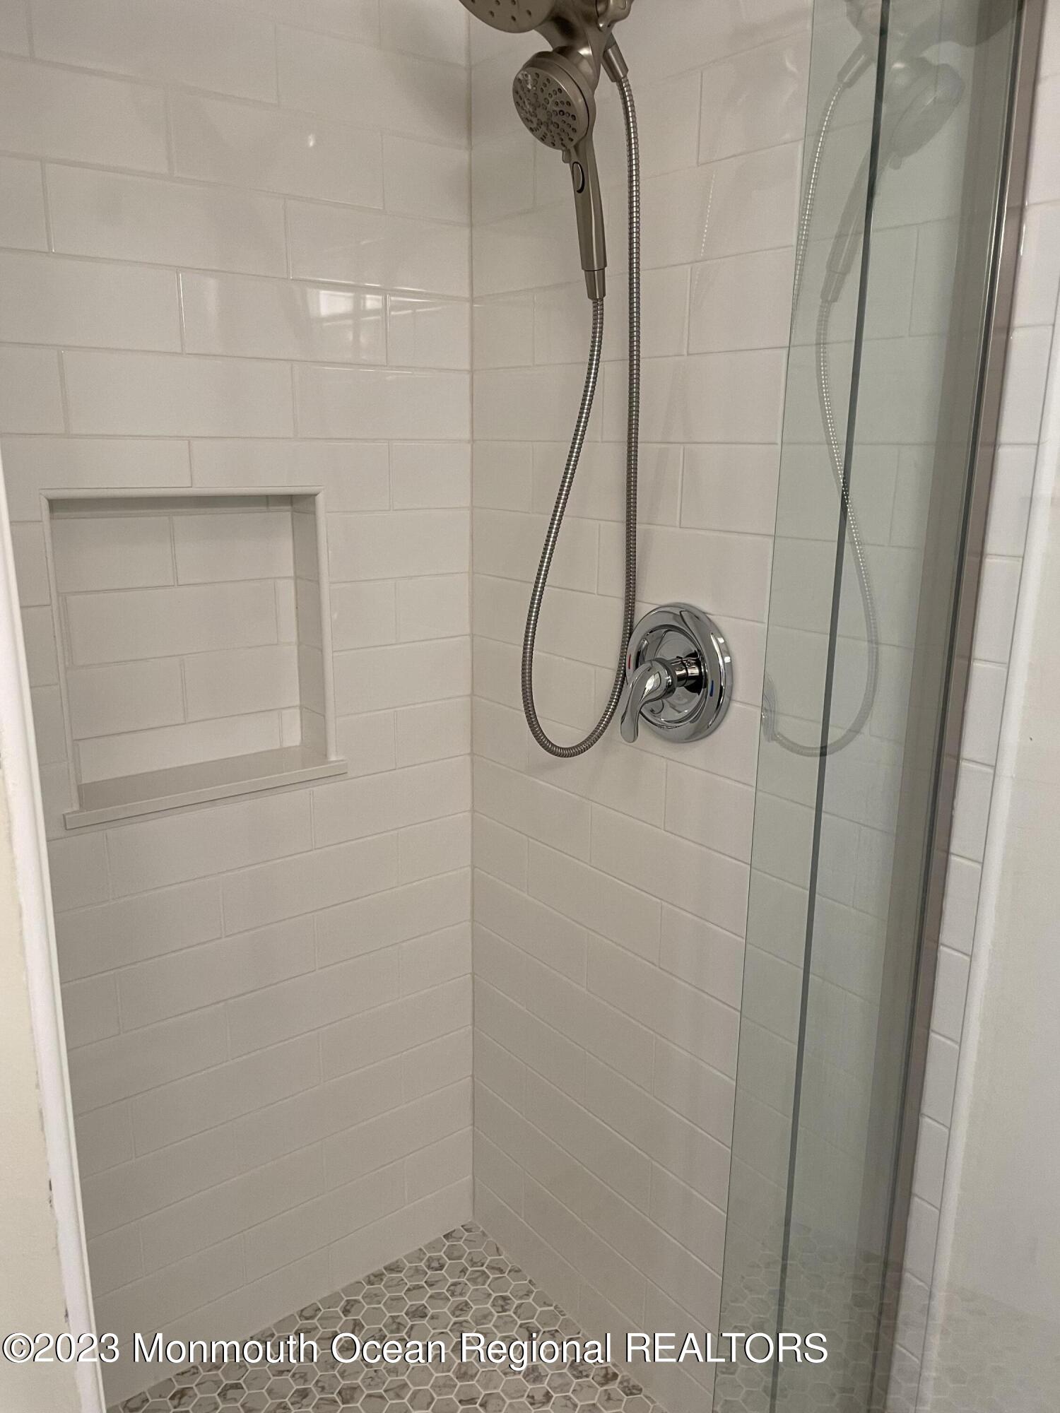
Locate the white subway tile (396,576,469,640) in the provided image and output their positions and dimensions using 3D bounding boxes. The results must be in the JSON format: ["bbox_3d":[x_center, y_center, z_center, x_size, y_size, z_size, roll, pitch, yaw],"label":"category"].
[{"bbox_3d":[-0.155,-0.162,1.699,0.150,0.102,0.009,-10,18,-37],"label":"white subway tile"}]

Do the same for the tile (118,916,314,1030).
[{"bbox_3d":[-0.461,0.395,1.593,0.301,0.100,0.009,-10,18,-37],"label":"tile"}]

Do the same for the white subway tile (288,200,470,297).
[{"bbox_3d":[-0.210,-0.650,1.520,0.298,0.100,0.009,-10,18,-37],"label":"white subway tile"}]

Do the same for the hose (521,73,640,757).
[{"bbox_3d":[0.068,-0.326,1.330,0.147,0.826,0.064,1,14,0],"label":"hose"}]

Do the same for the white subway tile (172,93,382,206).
[{"bbox_3d":[-0.326,-0.724,1.395,0.301,0.101,0.010,-10,18,-37],"label":"white subway tile"}]

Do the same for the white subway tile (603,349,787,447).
[{"bbox_3d":[0.196,-0.378,1.312,0.009,0.100,0.301,-10,18,-37],"label":"white subway tile"}]

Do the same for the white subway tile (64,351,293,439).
[{"bbox_3d":[-0.453,-0.408,1.394,0.303,0.102,0.009,-10,18,-37],"label":"white subway tile"}]

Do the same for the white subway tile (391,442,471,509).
[{"bbox_3d":[-0.152,-0.363,1.648,0.150,0.102,0.009,-10,18,-37],"label":"white subway tile"}]

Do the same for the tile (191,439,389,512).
[{"bbox_3d":[-0.333,-0.330,1.512,0.303,0.102,0.009,-10,18,-37],"label":"tile"}]

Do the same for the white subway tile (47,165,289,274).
[{"bbox_3d":[-0.448,-0.606,1.338,0.301,0.100,0.009,-10,18,-37],"label":"white subway tile"}]

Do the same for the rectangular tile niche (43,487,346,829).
[{"bbox_3d":[-0.475,-0.090,1.507,0.411,0.439,0.100,-10,18,-37],"label":"rectangular tile niche"}]

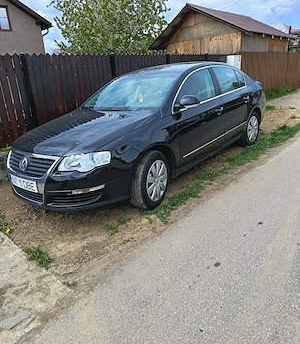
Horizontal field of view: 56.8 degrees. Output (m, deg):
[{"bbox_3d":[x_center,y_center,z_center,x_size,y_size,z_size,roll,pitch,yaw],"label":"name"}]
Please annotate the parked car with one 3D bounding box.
[{"bbox_3d":[0.269,-0.880,4.249,1.850,1.470,4.770,11,25,38],"label":"parked car"}]

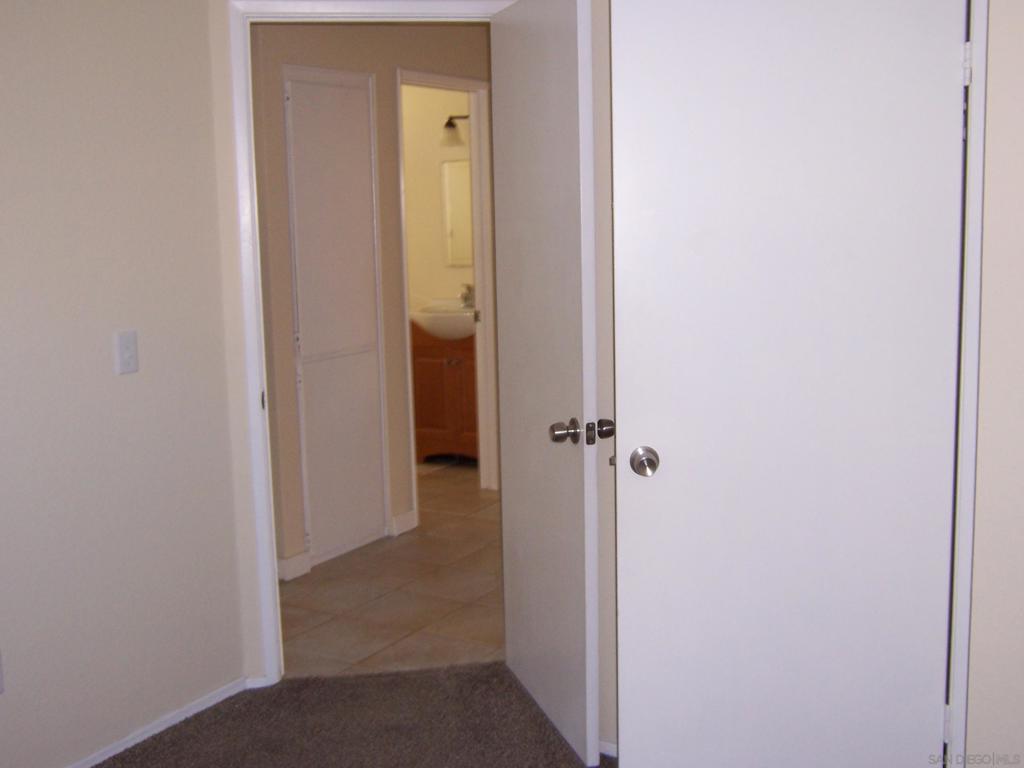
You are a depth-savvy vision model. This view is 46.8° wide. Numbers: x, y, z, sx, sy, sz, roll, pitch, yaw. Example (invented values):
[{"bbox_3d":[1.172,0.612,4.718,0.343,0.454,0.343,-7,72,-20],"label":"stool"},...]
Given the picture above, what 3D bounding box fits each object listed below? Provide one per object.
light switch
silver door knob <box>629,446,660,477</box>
[{"bbox_3d":[-1.031,-0.084,3.165,0.015,0.116,0.073,3,9,29],"label":"light switch"},{"bbox_3d":[0.289,0.169,2.550,0.065,0.065,0.064,-2,8,-2],"label":"silver door knob"}]

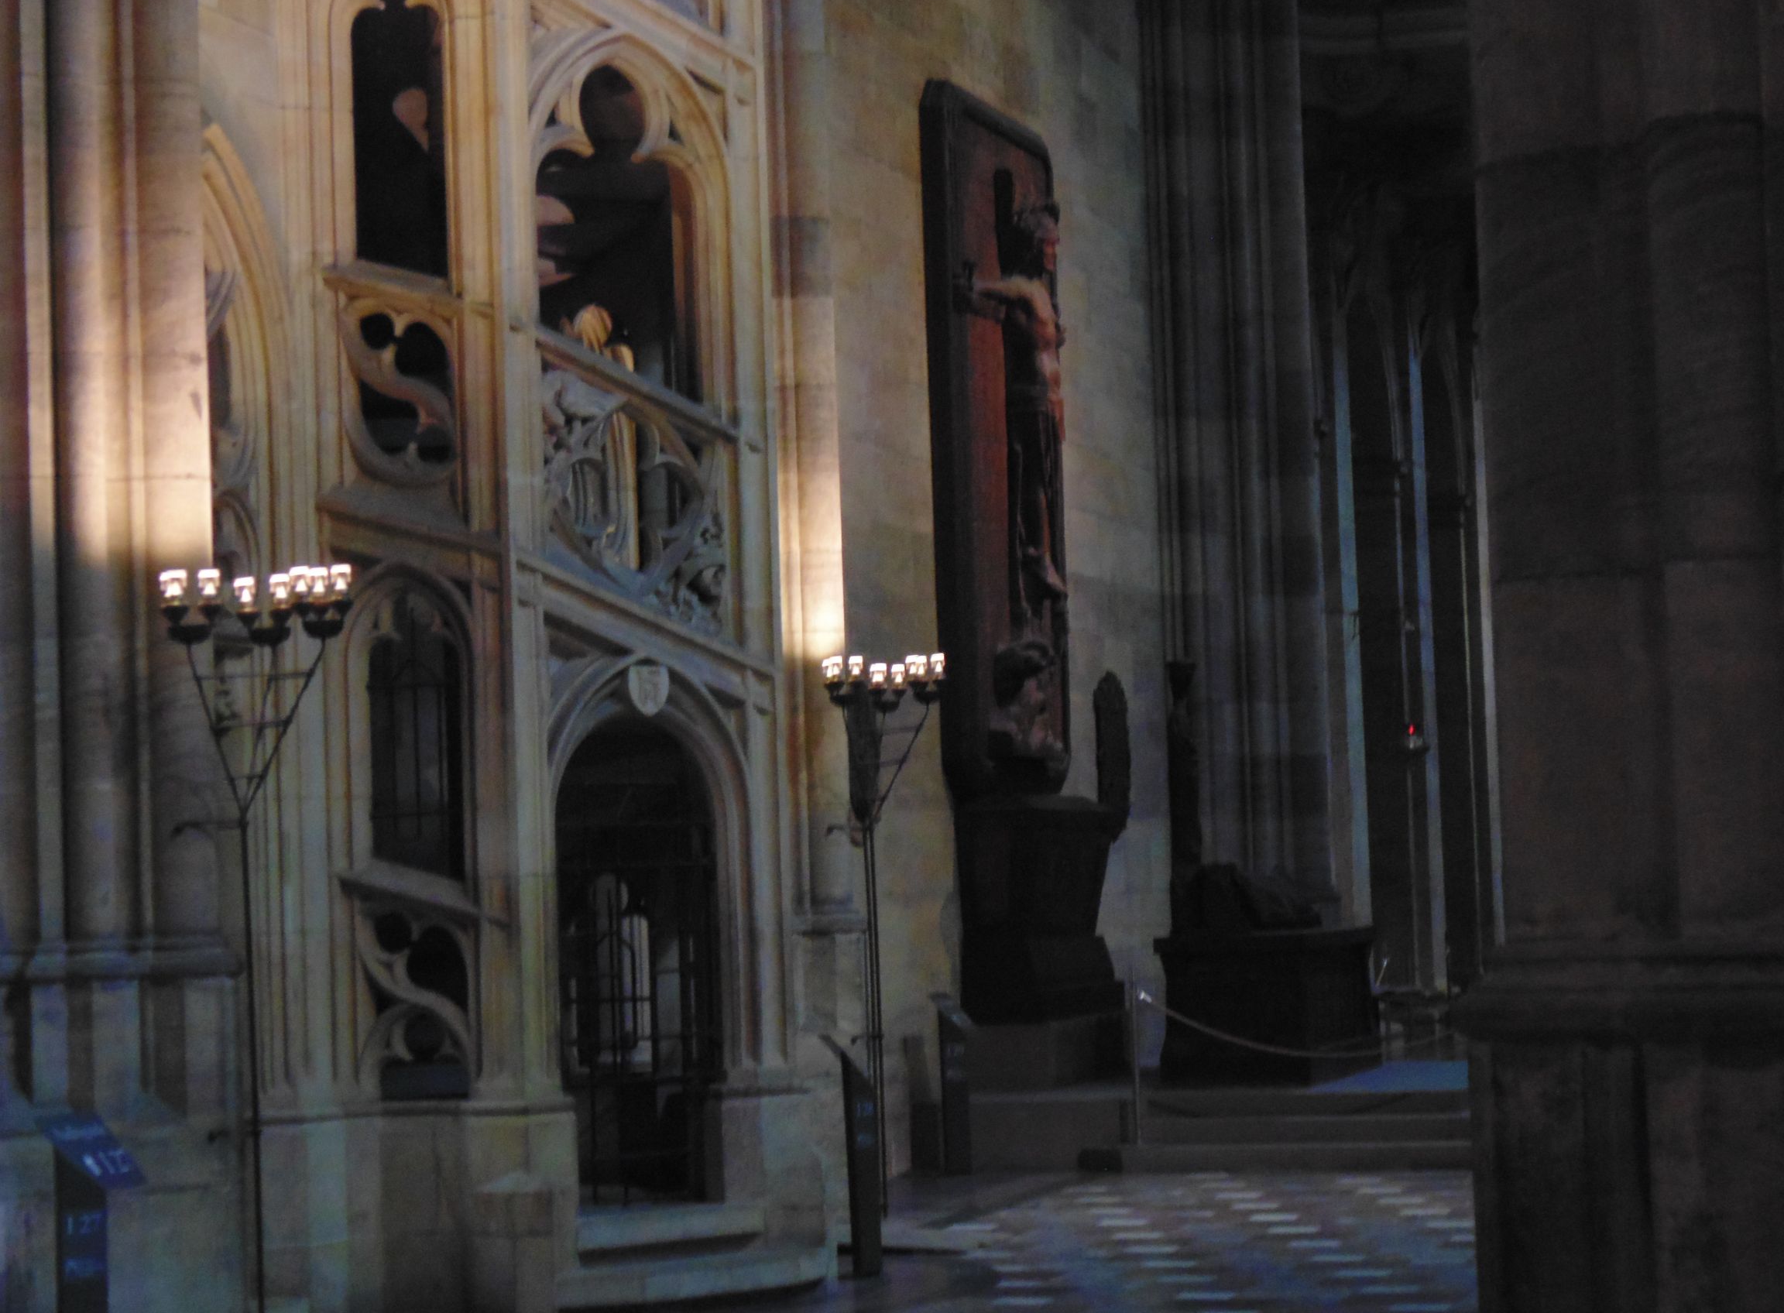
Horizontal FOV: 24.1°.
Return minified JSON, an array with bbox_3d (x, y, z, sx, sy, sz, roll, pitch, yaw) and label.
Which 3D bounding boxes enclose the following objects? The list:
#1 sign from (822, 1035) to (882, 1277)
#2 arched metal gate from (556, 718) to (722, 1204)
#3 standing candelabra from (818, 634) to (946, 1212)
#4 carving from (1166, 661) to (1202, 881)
[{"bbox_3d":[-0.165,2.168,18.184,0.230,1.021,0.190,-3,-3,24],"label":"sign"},{"bbox_3d":[-1.069,1.293,17.528,0.780,2.009,0.080,1,-4,-38],"label":"arched metal gate"},{"bbox_3d":[-0.005,1.383,21.140,0.580,2.861,0.520,0,-4,-30],"label":"standing candelabra"},{"bbox_3d":[1.879,0.711,26.802,0.190,1.369,0.190,0,-4,-35],"label":"carving"}]

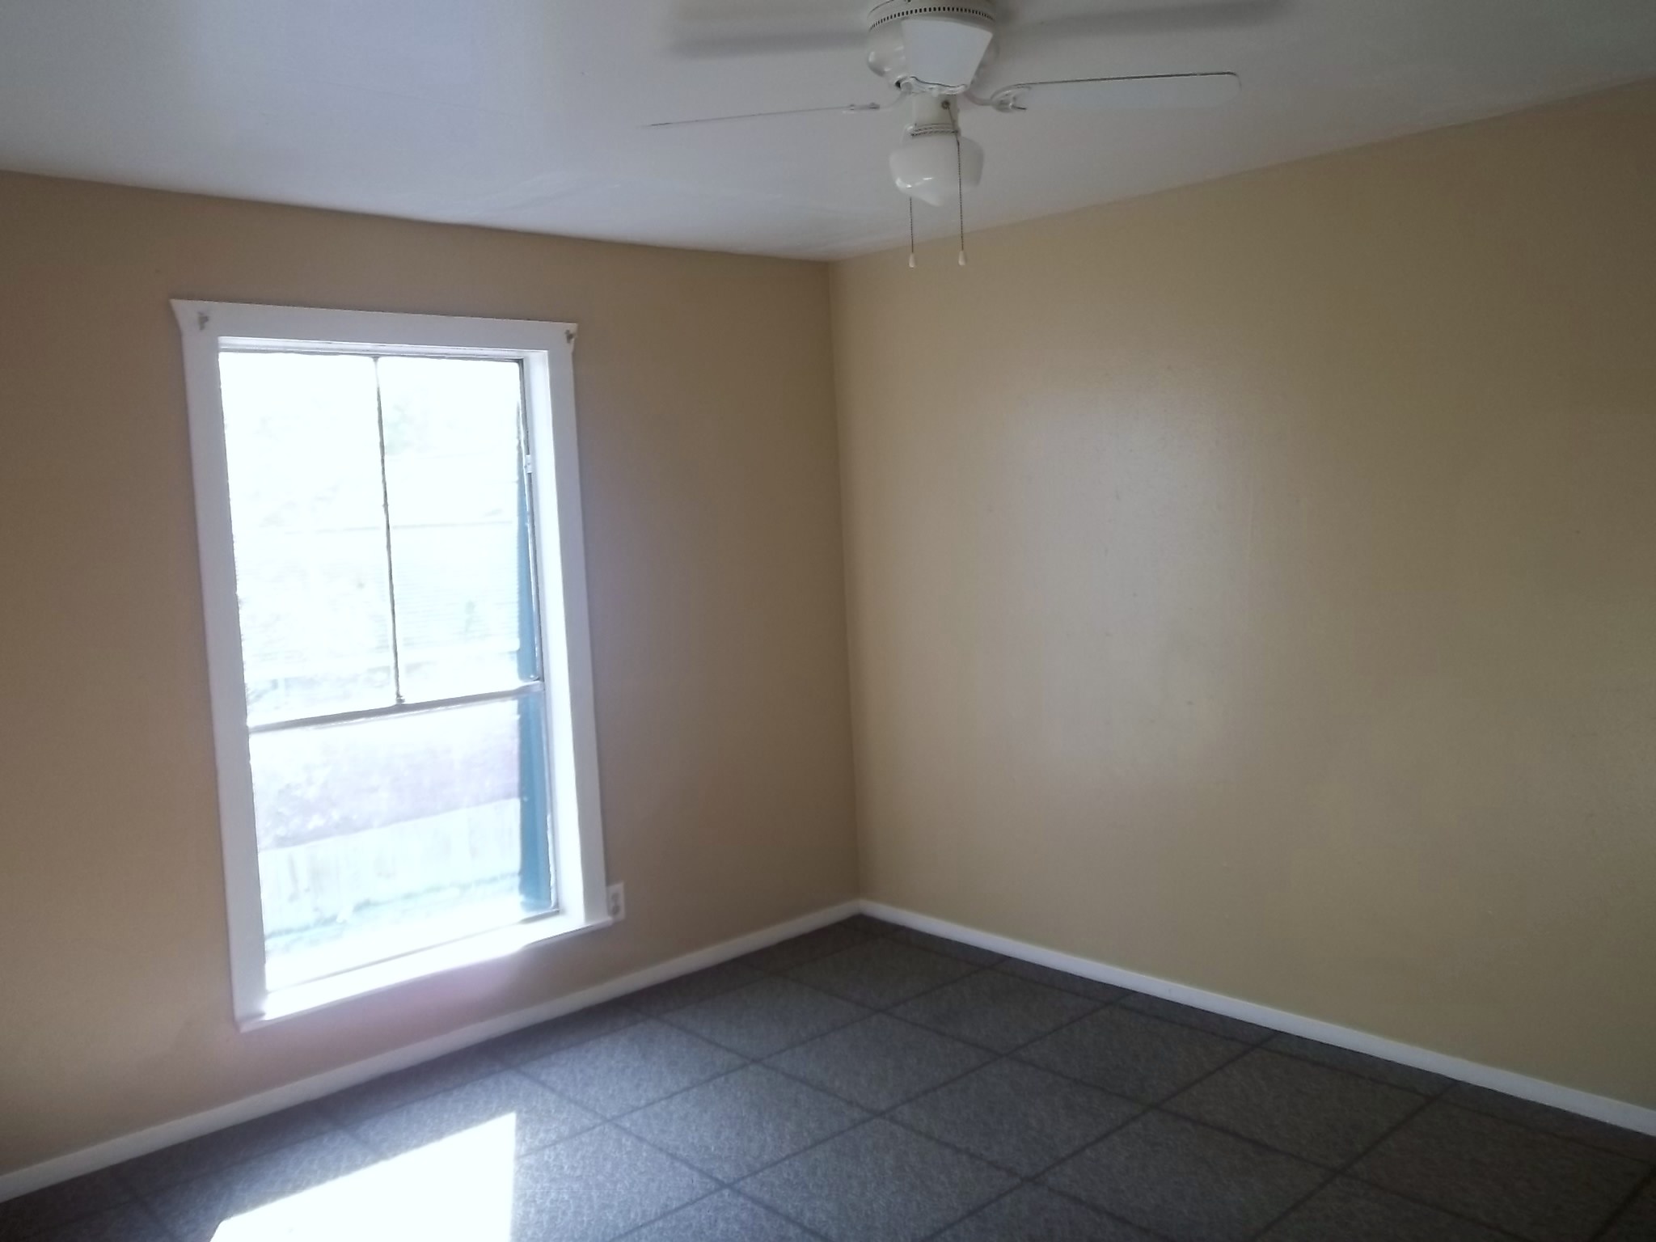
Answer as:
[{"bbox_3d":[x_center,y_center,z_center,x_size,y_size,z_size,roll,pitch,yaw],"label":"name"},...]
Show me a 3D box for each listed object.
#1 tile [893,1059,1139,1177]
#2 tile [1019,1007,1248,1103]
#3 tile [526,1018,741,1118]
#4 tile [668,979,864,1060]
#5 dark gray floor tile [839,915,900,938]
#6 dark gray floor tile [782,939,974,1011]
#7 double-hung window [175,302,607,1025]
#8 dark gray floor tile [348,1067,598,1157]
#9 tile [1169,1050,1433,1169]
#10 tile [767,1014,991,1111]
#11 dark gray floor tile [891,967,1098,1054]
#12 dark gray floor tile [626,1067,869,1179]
[{"bbox_3d":[0.474,1.240,3.373,0.478,0.010,0.478,-7,7,-42],"label":"tile"},{"bbox_3d":[0.833,1.194,3.700,0.478,0.010,0.478,-7,7,-42],"label":"tile"},{"bbox_3d":[-0.549,1.272,3.822,0.485,0.012,0.485,-7,7,-42],"label":"tile"},{"bbox_3d":[-0.183,1.226,4.153,0.485,0.012,0.485,-7,7,-42],"label":"tile"},{"bbox_3d":[0.163,1.139,4.976,0.131,0.012,0.252,-7,7,-42],"label":"dark gray floor tile"},{"bbox_3d":[0.174,1.164,4.419,0.478,0.010,0.478,-7,7,-42],"label":"dark gray floor tile"},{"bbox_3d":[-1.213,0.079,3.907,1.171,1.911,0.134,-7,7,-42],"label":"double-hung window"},{"bbox_3d":[-0.903,1.302,3.437,0.478,0.010,0.478,-7,7,-42],"label":"dark gray floor tile"},{"bbox_3d":[1.163,1.208,3.340,0.478,0.010,0.478,-7,7,-42],"label":"tile"},{"bbox_3d":[0.145,1.225,3.732,0.478,0.010,0.478,-7,7,-42],"label":"tile"},{"bbox_3d":[0.504,1.179,4.059,0.478,0.010,0.478,-7,7,-42],"label":"dark gray floor tile"},{"bbox_3d":[-0.216,1.288,3.456,0.485,0.012,0.485,-7,7,-42],"label":"dark gray floor tile"}]

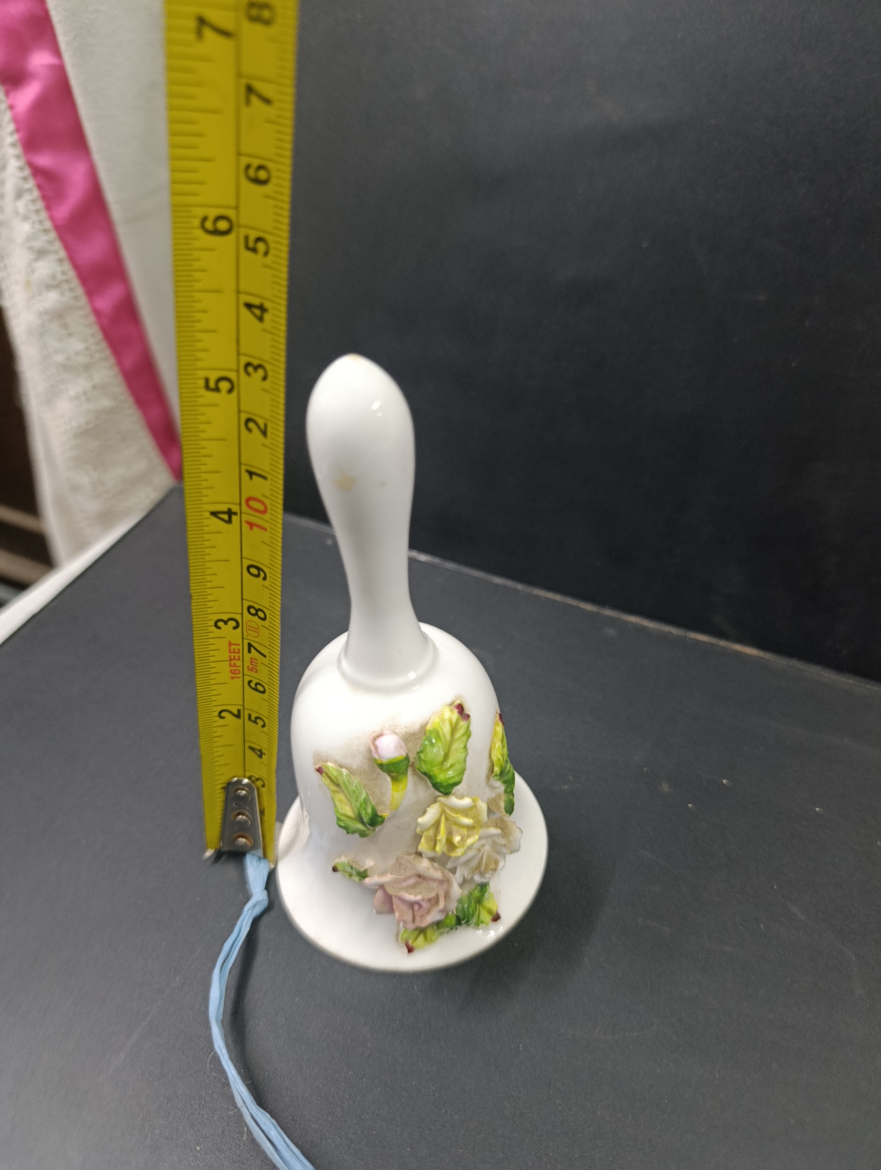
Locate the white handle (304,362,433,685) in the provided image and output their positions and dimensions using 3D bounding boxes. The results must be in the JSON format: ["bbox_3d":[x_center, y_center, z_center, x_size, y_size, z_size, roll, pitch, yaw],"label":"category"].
[{"bbox_3d":[-0.013,-0.011,0.145,0.020,0.064,0.020,-7,36,-4],"label":"white handle"}]

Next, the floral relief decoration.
[{"bbox_3d":[-0.002,0.052,0.165,0.042,0.054,0.023,-14,37,-13],"label":"floral relief decoration"}]

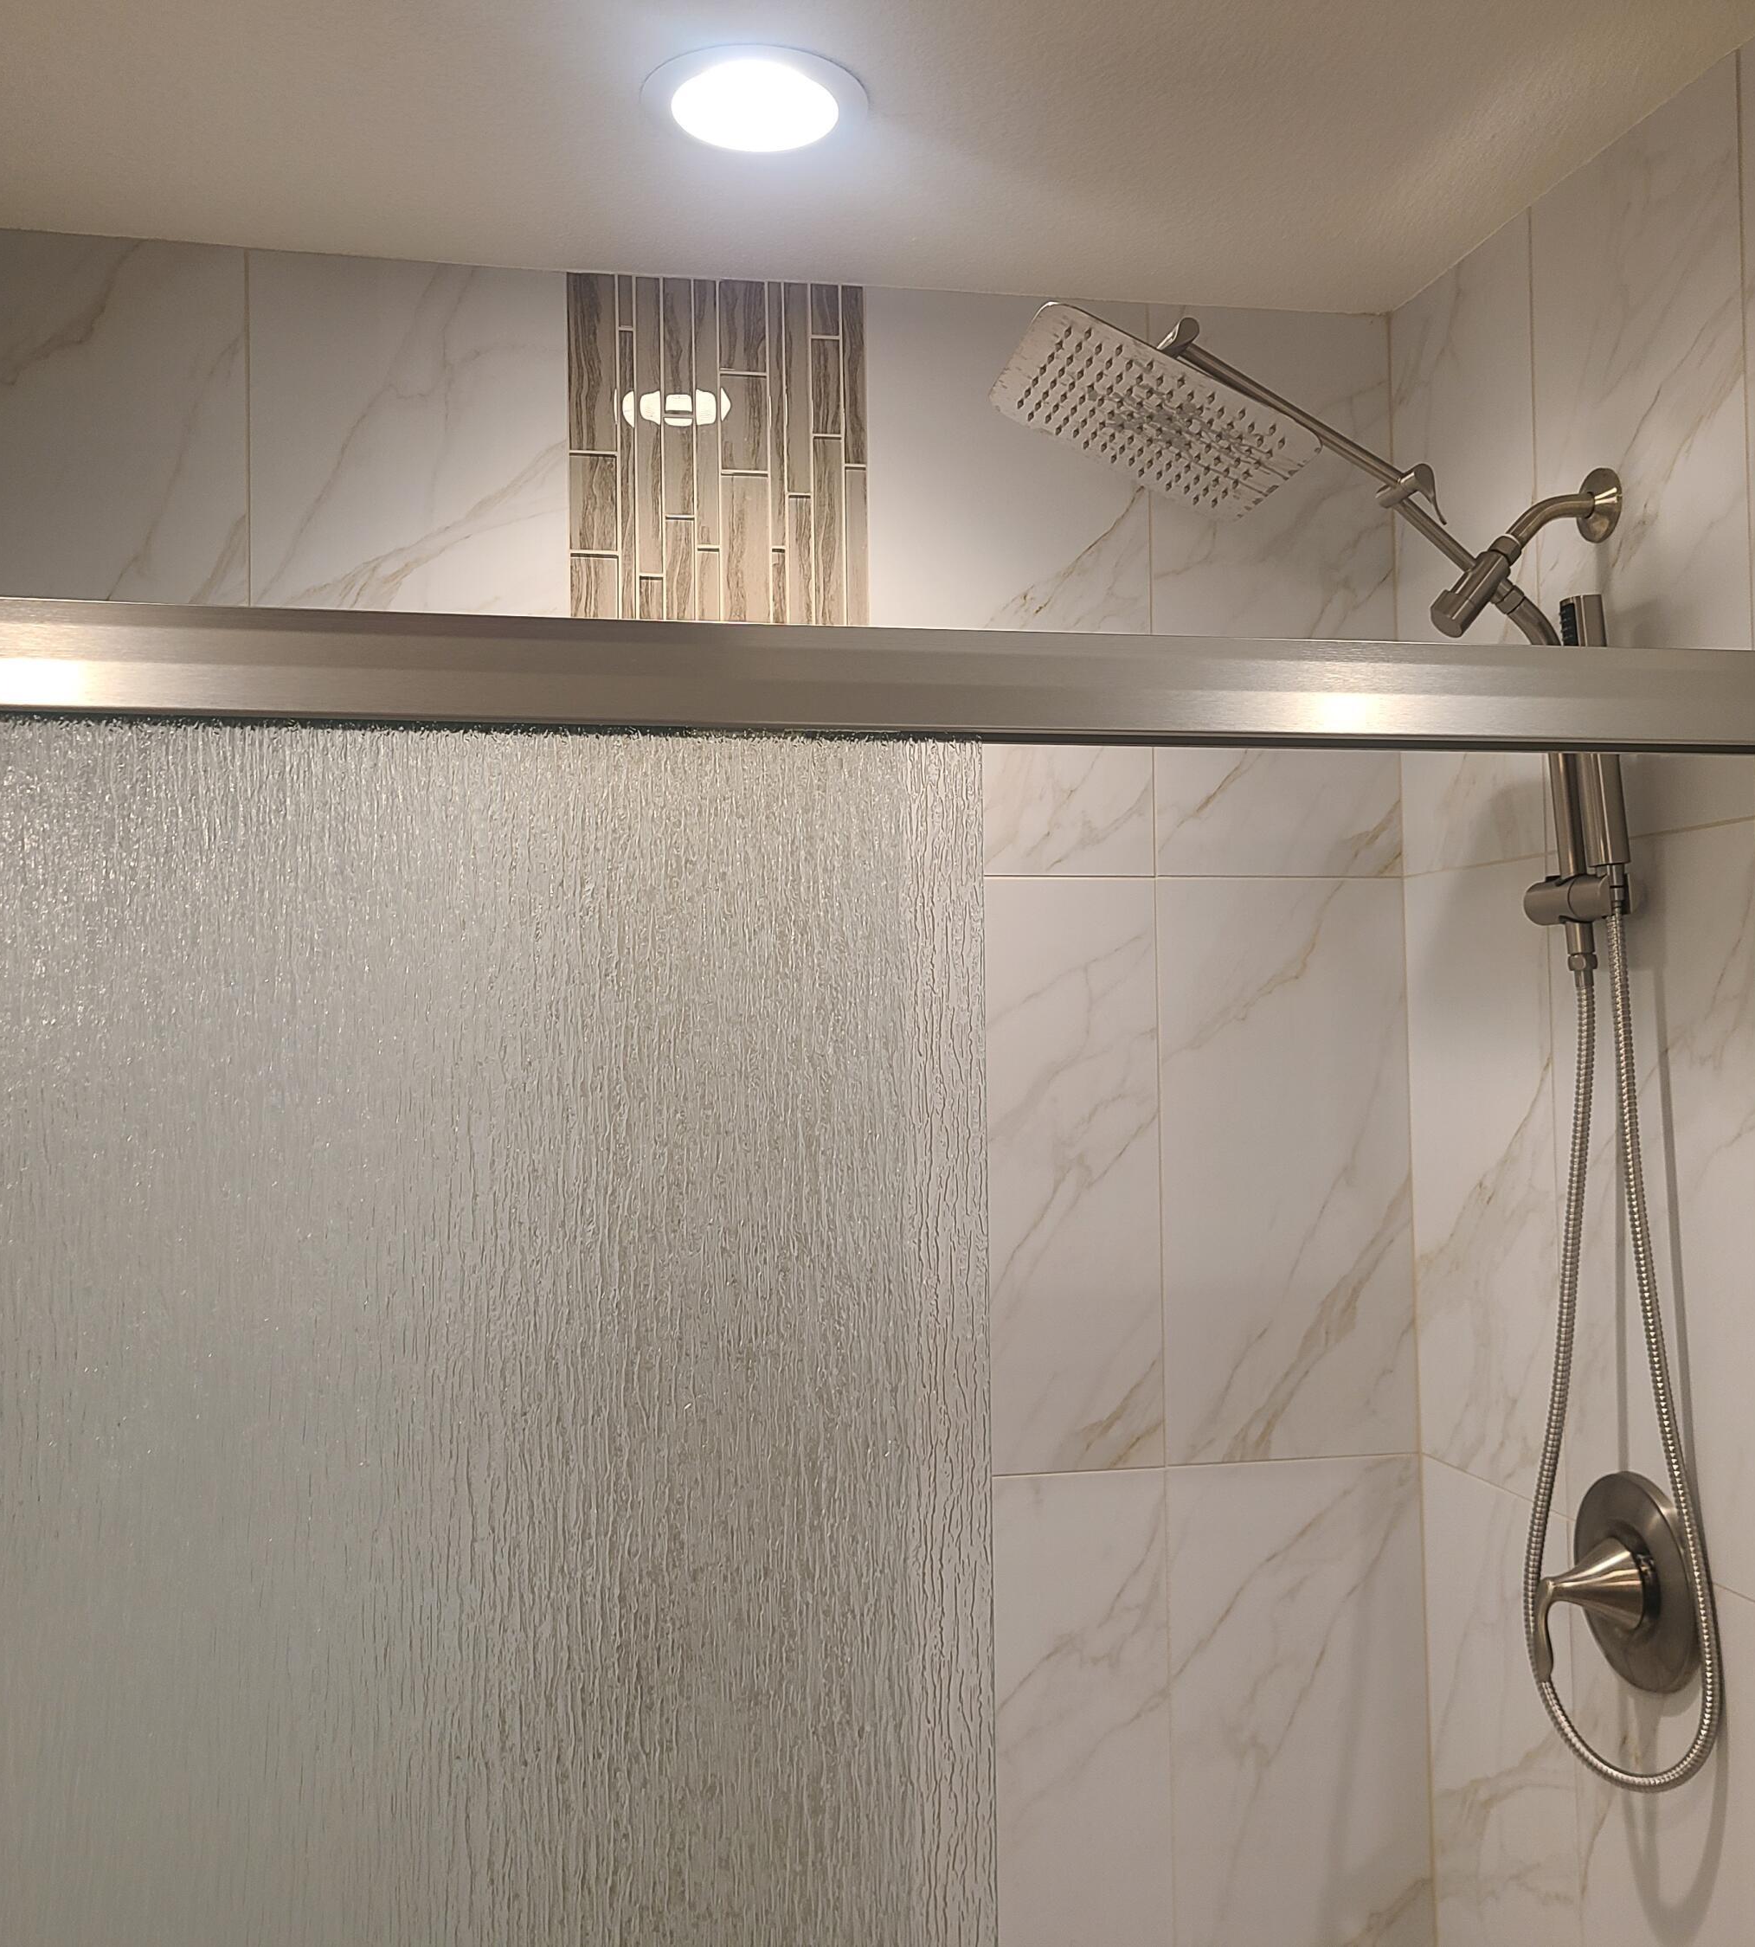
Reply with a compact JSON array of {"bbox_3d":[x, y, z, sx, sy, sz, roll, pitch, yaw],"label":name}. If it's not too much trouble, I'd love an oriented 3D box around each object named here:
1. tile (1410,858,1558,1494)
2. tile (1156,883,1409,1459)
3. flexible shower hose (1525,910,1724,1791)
[{"bbox_3d":[0.604,0.199,1.938,0.010,0.610,0.286,-1,-2,-12],"label":"tile"},{"bbox_3d":[0.431,0.205,2.055,0.278,0.610,0.010,-1,-2,-12],"label":"tile"},{"bbox_3d":[0.616,0.315,1.629,0.088,0.727,0.160,-1,-2,-12],"label":"flexible shower hose"}]

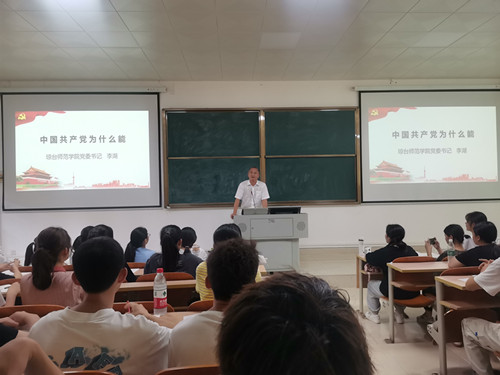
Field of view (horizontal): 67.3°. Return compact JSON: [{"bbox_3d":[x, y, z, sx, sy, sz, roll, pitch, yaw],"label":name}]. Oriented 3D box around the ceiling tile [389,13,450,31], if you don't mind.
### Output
[{"bbox_3d":[2.313,-2.248,5.119,0.610,0.020,0.610,-1,0,-3],"label":"ceiling tile"}]

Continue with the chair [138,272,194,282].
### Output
[{"bbox_3d":[-0.645,1.045,3.071,0.450,0.800,0.480,-1,0,-3],"label":"chair"}]

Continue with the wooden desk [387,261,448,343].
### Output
[{"bbox_3d":[1.991,1.102,3.487,1.300,0.750,0.420,-1,0,-3],"label":"wooden desk"}]

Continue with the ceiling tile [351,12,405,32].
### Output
[{"bbox_3d":[1.673,-2.206,5.007,0.600,0.025,0.600,-1,0,-3],"label":"ceiling tile"}]

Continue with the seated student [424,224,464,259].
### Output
[{"bbox_3d":[2.220,0.939,4.107,0.470,1.120,0.720,-1,0,-31],"label":"seated student"}]

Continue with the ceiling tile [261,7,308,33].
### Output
[{"bbox_3d":[0.475,-2.181,4.948,0.600,0.025,0.600,-1,0,-3],"label":"ceiling tile"}]

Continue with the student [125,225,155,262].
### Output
[{"bbox_3d":[-1.081,0.985,3.957,0.470,1.120,0.720,-1,0,17],"label":"student"}]

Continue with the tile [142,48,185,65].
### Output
[{"bbox_3d":[-1.410,-2.179,6.175,0.610,0.020,0.610,-1,0,-3],"label":"tile"}]

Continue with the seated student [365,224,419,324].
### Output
[{"bbox_3d":[1.570,1.000,4.200,0.490,1.150,0.700,-1,0,-23],"label":"seated student"}]

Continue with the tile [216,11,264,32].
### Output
[{"bbox_3d":[-0.124,-2.169,4.919,0.600,0.025,0.600,-1,0,-3],"label":"tile"}]

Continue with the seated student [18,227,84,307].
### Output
[{"bbox_3d":[-1.067,0.834,2.407,0.470,1.200,0.750,-1,0,5],"label":"seated student"}]

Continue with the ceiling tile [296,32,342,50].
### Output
[{"bbox_3d":[1.063,-2.224,5.675,0.610,0.020,0.610,-1,0,-3],"label":"ceiling tile"}]

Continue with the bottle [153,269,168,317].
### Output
[{"bbox_3d":[-0.428,0.505,1.800,0.065,0.232,0.065,-1,0,-3],"label":"bottle"}]

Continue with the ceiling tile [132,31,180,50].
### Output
[{"bbox_3d":[-1.352,-2.143,5.459,0.600,0.025,0.600,-1,0,-3],"label":"ceiling tile"}]

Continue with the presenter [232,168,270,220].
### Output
[{"bbox_3d":[0.020,0.500,6.650,0.620,1.730,0.380,-1,0,-1],"label":"presenter"}]

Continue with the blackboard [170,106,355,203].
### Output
[{"bbox_3d":[0.261,-0.591,7.483,3.880,1.930,0.100,-1,0,-3],"label":"blackboard"}]

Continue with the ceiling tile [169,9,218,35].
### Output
[{"bbox_3d":[-0.743,-2.192,4.980,0.610,0.020,0.610,-1,0,-3],"label":"ceiling tile"}]

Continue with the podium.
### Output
[{"bbox_3d":[0.307,0.811,6.025,1.130,0.980,0.740,-1,0,-3],"label":"podium"}]

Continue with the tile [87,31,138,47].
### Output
[{"bbox_3d":[-1.951,-2.131,5.430,0.600,0.025,0.600,-1,0,-3],"label":"tile"}]

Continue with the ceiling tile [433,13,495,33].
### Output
[{"bbox_3d":[2.924,-2.259,5.147,0.610,0.020,0.610,-1,0,-3],"label":"ceiling tile"}]

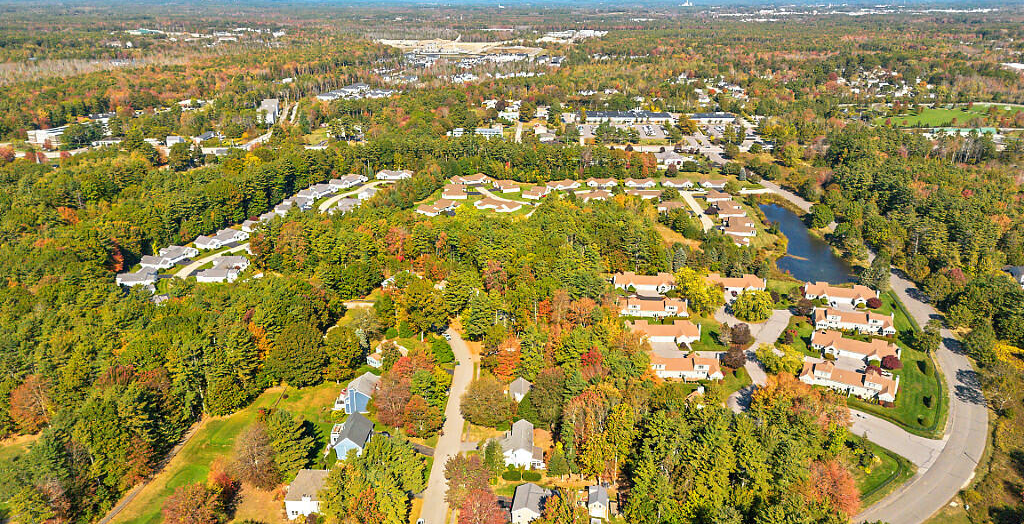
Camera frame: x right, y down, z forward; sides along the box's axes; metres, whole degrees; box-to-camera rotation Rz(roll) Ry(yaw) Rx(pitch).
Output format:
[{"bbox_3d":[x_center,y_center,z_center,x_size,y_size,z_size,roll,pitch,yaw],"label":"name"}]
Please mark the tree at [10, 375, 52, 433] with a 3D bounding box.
[{"bbox_3d":[-150.000,44.990,220.900,11.500,20.500,11.500,0,21,0],"label":"tree"}]

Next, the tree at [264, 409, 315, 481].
[{"bbox_3d":[-63.500,51.550,202.000,13.000,21.500,13.000,0,21,0],"label":"tree"}]

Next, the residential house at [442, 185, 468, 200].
[{"bbox_3d":[-39.440,-50.240,501.020,17.300,6.000,23.000,0,21,0],"label":"residential house"}]

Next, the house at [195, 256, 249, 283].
[{"bbox_3d":[-143.500,2.970,353.060,17.500,6.300,24.000,3,21,7],"label":"house"}]

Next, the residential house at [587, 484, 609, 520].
[{"bbox_3d":[23.310,65.370,192.400,5.300,6.400,7.030,3,21,8],"label":"residential house"}]

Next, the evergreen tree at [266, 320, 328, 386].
[{"bbox_3d":[-76.000,32.930,249.480,19.500,23.000,19.500,0,21,0],"label":"evergreen tree"}]

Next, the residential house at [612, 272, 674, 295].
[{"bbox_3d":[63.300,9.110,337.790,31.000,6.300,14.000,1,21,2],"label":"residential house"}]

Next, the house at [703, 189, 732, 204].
[{"bbox_3d":[140.500,-46.180,486.650,17.500,5.600,15.500,-2,21,-7],"label":"house"}]

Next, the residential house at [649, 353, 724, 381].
[{"bbox_3d":[60.200,36.362,255.390,28.500,6.700,12.500,1,21,2],"label":"residential house"}]

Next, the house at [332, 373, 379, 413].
[{"bbox_3d":[-51.800,44.110,240.330,10.500,8.500,13.000,2,21,7],"label":"house"}]

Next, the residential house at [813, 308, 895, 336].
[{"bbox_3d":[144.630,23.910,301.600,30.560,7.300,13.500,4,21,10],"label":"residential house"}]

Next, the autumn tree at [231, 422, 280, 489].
[{"bbox_3d":[-72.500,55.140,200.850,13.500,16.000,13.500,0,21,0],"label":"autumn tree"}]

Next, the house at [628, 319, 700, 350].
[{"bbox_3d":[61.780,27.520,292.120,28.600,7.200,13.500,-1,21,-2],"label":"house"}]

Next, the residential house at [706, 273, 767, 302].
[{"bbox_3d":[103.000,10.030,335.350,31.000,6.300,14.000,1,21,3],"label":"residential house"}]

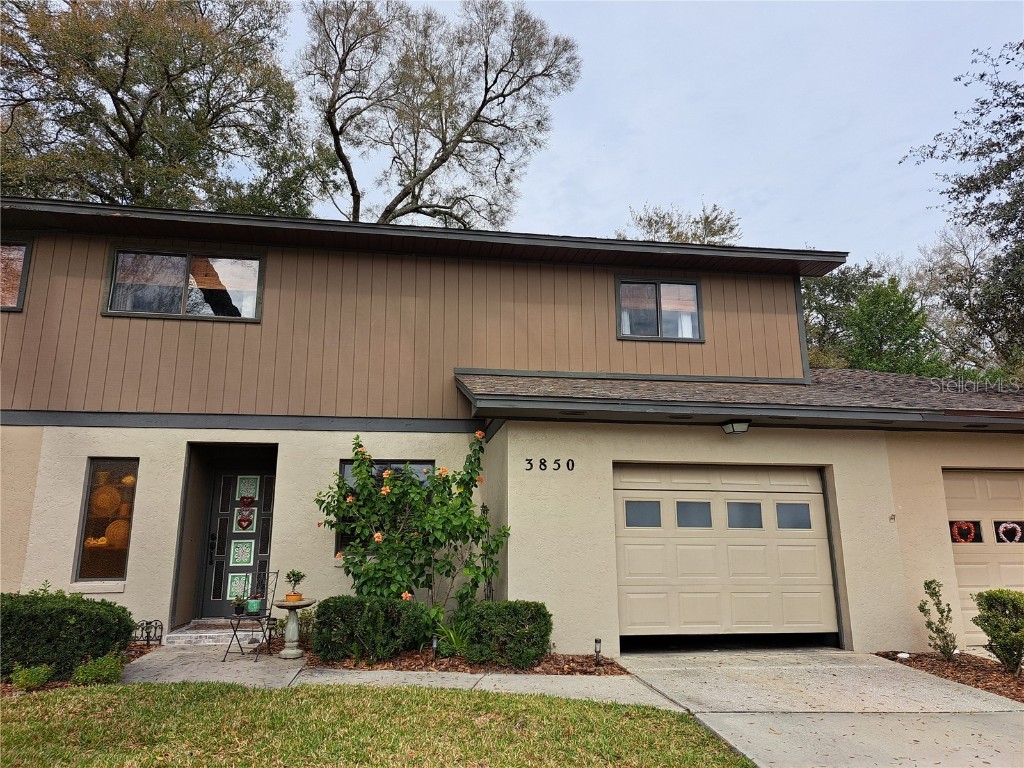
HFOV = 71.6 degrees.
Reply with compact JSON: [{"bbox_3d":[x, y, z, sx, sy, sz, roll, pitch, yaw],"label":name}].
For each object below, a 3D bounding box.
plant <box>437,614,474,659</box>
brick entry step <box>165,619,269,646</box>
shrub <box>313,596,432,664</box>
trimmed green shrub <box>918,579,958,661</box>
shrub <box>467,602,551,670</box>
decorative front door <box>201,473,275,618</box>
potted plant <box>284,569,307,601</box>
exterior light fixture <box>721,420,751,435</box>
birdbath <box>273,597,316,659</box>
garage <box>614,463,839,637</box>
[{"bbox_3d":[-0.626,2.744,7.724,0.384,0.425,0.365,2,-13,-9],"label":"plant"},{"bbox_3d":[-3.678,3.151,9.049,1.180,0.235,0.850,2,-13,-9],"label":"brick entry step"},{"bbox_3d":[-1.515,2.637,7.724,1.234,0.622,0.800,2,-13,-9],"label":"shrub"},{"bbox_3d":[4.621,2.540,7.682,0.299,0.833,0.284,2,-13,-9],"label":"trimmed green shrub"},{"bbox_3d":[-0.041,2.538,7.247,0.870,0.592,0.620,2,-13,-9],"label":"shrub"},{"bbox_3d":[-3.678,2.165,9.749,0.930,1.994,0.070,2,-13,-9],"label":"decorative front door"},{"bbox_3d":[-2.396,2.216,7.857,0.225,0.334,0.225,2,-13,-9],"label":"potted plant"},{"bbox_3d":[2.601,0.503,8.232,0.270,0.130,0.280,2,-13,-9],"label":"exterior light fixture"},{"bbox_3d":[-2.375,2.663,7.755,0.446,0.592,0.446,2,-13,-9],"label":"birdbath"},{"bbox_3d":[2.470,1.885,8.385,2.740,2.030,0.080,2,-13,-9],"label":"garage"}]

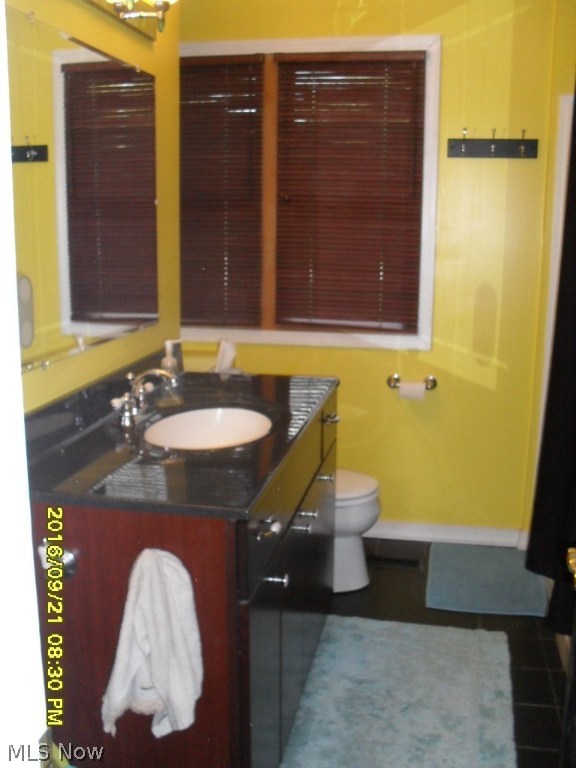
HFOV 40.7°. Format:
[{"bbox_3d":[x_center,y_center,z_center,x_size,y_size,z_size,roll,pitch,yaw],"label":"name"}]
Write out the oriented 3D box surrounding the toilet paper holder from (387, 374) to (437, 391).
[{"bbox_3d":[0.528,-0.006,3.314,0.206,0.058,0.075,3,12,11],"label":"toilet paper holder"}]

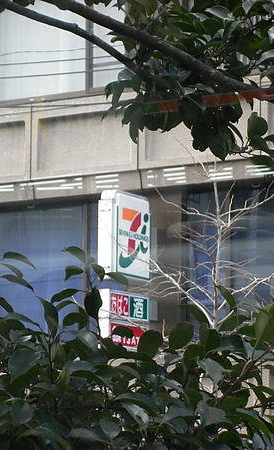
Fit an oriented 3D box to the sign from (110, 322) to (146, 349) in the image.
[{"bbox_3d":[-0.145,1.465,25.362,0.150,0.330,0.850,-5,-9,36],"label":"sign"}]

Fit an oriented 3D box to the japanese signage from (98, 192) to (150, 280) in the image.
[{"bbox_3d":[-0.159,0.170,25.315,0.250,1.120,0.790,-5,-9,36],"label":"japanese signage"}]

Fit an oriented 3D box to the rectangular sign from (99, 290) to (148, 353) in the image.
[{"bbox_3d":[-0.159,1.261,25.349,0.190,0.760,0.860,-5,-9,36],"label":"rectangular sign"}]

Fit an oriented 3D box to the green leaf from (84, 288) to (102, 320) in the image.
[{"bbox_3d":[-0.138,0.246,6.000,0.056,0.099,0.035,0,-8,0],"label":"green leaf"}]

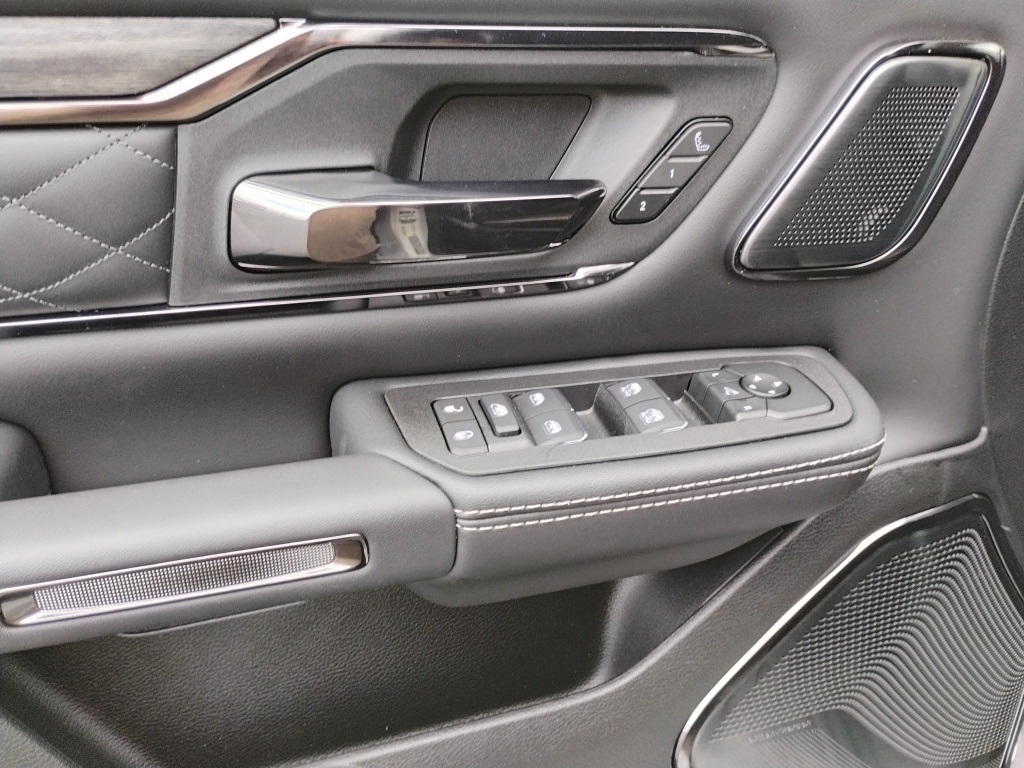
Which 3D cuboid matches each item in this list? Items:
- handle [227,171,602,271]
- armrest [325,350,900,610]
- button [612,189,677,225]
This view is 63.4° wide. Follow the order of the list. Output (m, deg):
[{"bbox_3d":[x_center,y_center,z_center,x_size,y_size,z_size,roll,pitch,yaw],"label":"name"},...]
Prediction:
[{"bbox_3d":[-0.039,-0.066,0.358,0.156,0.039,0.047,-6,32,-15],"label":"handle"},{"bbox_3d":[0.049,0.041,0.409,0.257,0.068,0.093,-6,32,-15],"label":"armrest"},{"bbox_3d":[0.065,-0.086,0.404,0.030,0.017,0.007,-6,32,-15],"label":"button"}]

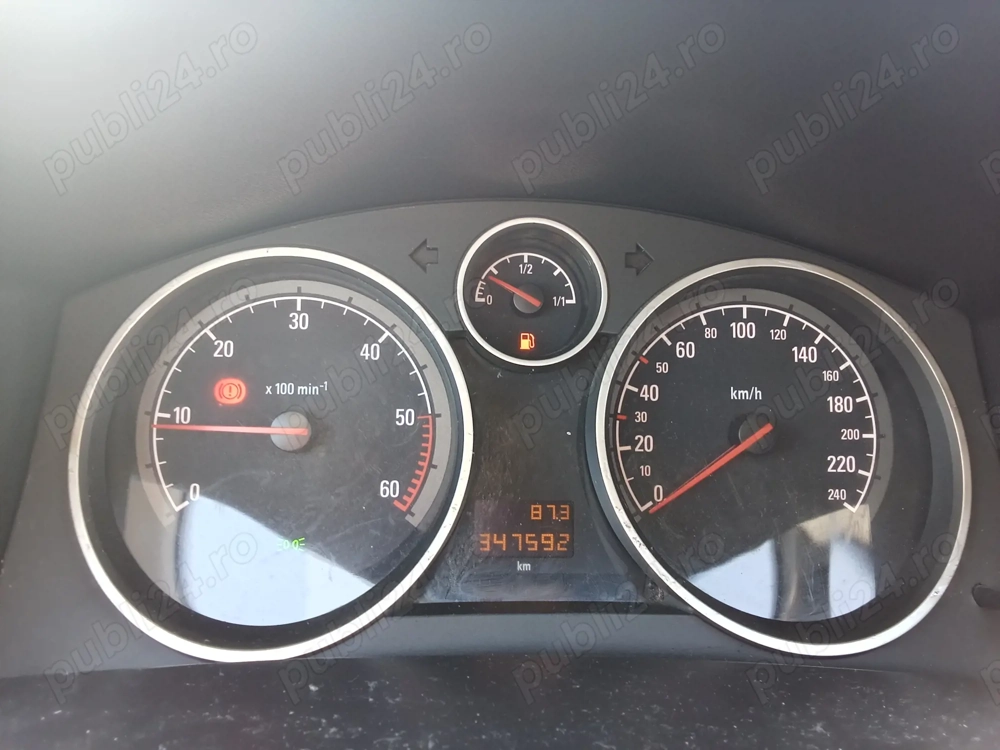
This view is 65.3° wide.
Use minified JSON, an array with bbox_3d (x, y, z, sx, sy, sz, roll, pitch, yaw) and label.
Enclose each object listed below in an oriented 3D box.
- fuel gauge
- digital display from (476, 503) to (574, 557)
[{"bbox_3d":[0.009,-0.025,0.255,0.047,0.047,0.020,1,-6,-4],"label":"fuel gauge"},{"bbox_3d":[0.008,0.051,0.257,0.032,0.018,0.006,1,-6,-4],"label":"digital display"}]

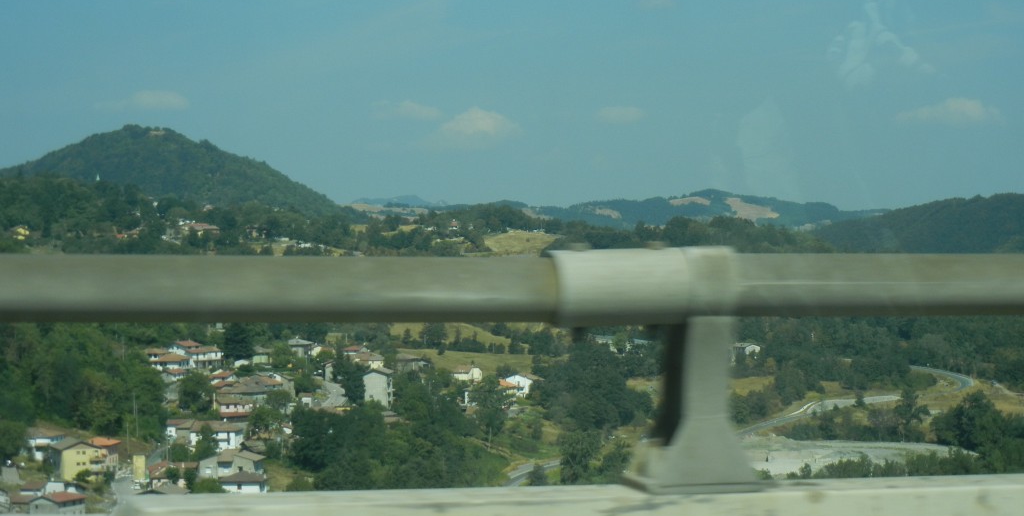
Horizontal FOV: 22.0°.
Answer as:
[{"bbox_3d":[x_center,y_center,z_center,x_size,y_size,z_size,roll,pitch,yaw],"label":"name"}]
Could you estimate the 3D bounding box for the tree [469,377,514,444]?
[{"bbox_3d":[-6.890,51.260,885.000,13.800,22.500,13.800,-1,0,0],"label":"tree"}]

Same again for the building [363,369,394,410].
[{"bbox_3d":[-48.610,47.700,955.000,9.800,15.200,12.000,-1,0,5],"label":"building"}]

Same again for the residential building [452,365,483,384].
[{"bbox_3d":[-17.490,45.990,1035.000,11.800,8.200,10.000,-1,0,-3],"label":"residential building"}]

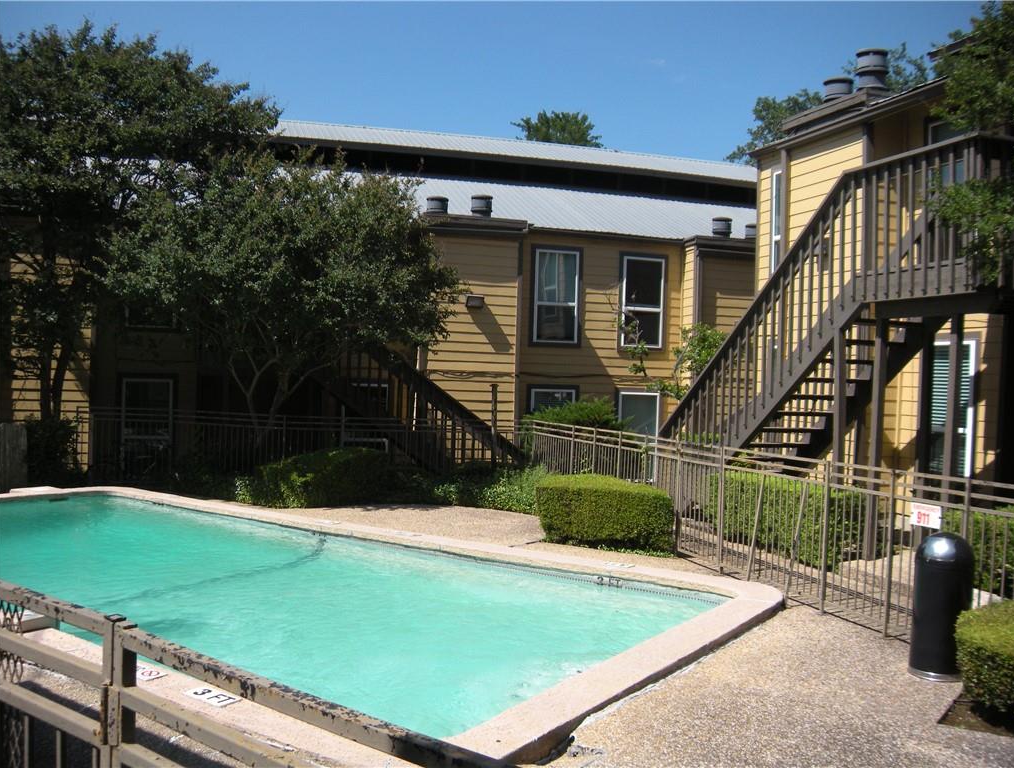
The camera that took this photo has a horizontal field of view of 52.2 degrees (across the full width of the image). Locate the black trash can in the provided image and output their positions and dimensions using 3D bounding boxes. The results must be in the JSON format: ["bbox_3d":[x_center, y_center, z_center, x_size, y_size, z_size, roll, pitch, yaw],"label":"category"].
[{"bbox_3d":[2.737,1.384,6.527,0.375,0.900,0.375,2,0,22],"label":"black trash can"}]

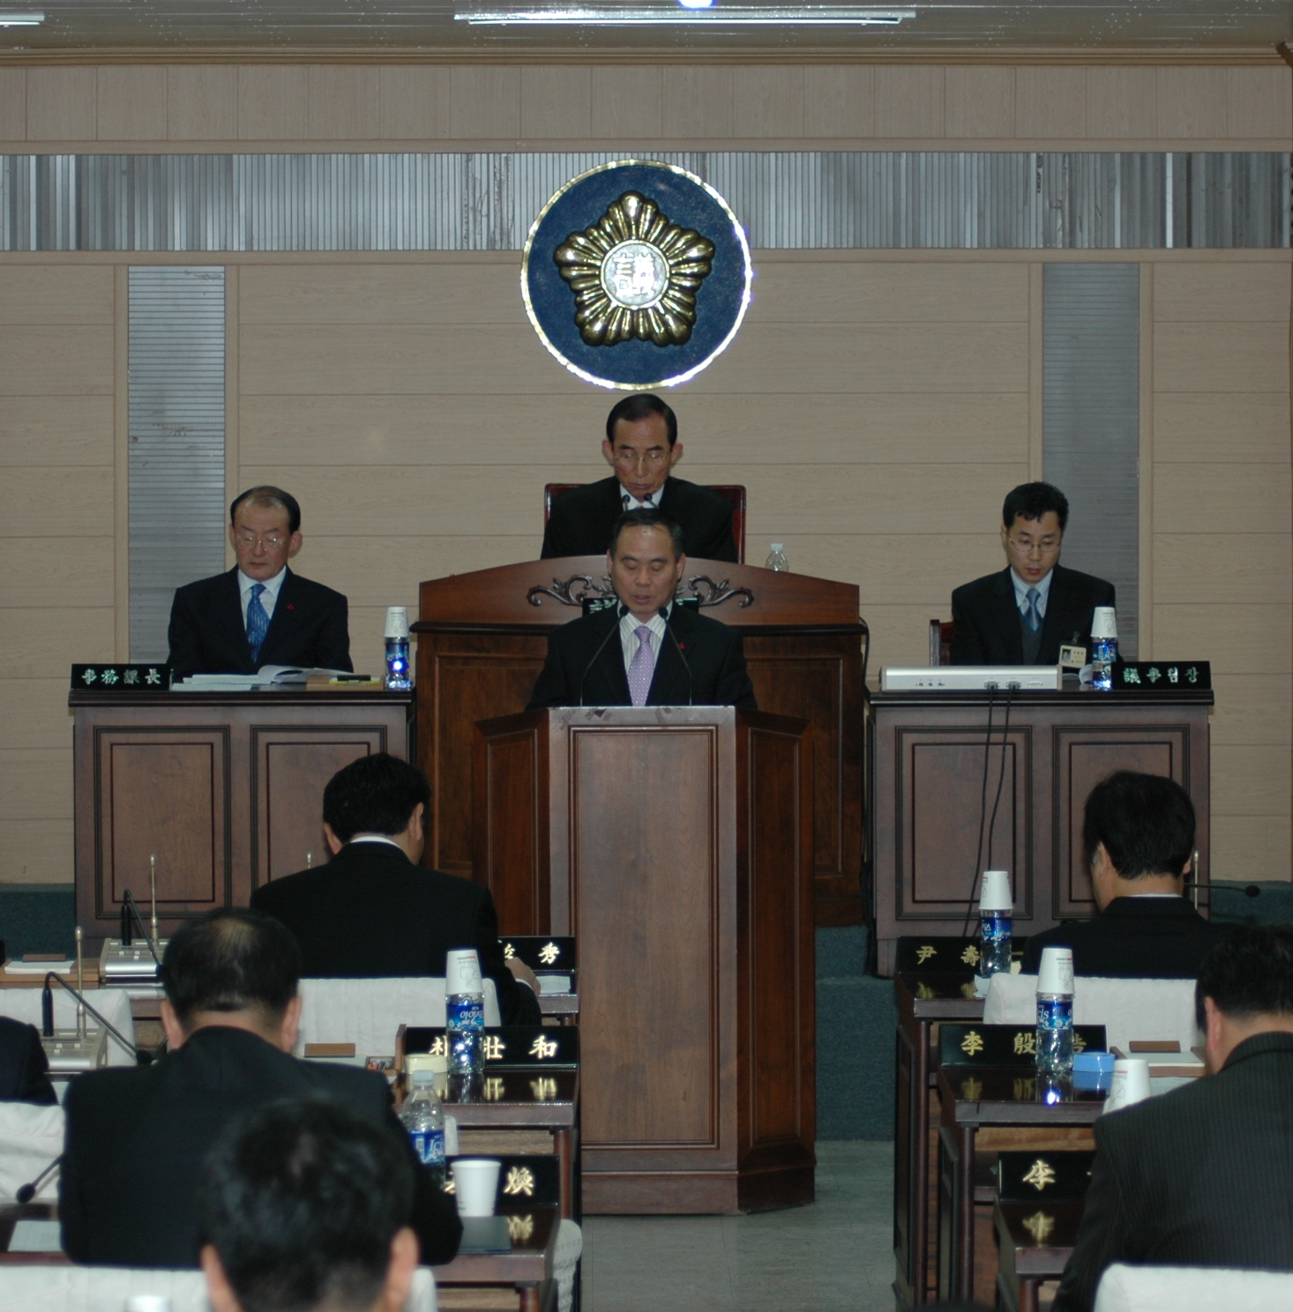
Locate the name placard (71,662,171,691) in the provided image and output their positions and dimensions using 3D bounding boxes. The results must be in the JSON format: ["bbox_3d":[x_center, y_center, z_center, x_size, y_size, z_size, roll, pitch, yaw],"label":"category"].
[{"bbox_3d":[-1.374,0.055,15.050,0.260,0.071,0.060,0,2,0],"label":"name placard"}]

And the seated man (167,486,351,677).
[{"bbox_3d":[-1.052,0.169,15.569,0.520,1.250,0.750,0,3,0],"label":"seated man"}]

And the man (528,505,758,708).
[{"bbox_3d":[-0.009,0.464,13.958,0.560,1.630,0.420,0,3,0],"label":"man"}]

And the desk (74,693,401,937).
[{"bbox_3d":[-1.057,0.455,15.242,0.890,0.735,0.550,0,3,0],"label":"desk"}]

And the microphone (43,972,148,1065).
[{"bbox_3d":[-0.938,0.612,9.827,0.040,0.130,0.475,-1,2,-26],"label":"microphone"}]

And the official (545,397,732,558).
[{"bbox_3d":[-0.019,-0.040,15.708,0.550,1.340,0.750,0,2,0],"label":"official"}]

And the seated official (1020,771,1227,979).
[{"bbox_3d":[0.944,0.815,11.300,0.540,1.190,0.750,0,2,-3],"label":"seated official"}]

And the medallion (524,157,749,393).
[{"bbox_3d":[-0.026,-1.105,16.720,0.670,0.670,0.080,0,2,0],"label":"medallion"}]

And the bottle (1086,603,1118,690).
[{"bbox_3d":[1.201,-0.019,15.075,0.067,0.220,0.067,0,3,0],"label":"bottle"}]

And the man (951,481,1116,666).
[{"bbox_3d":[1.063,0.163,15.583,0.500,1.260,0.750,0,3,0],"label":"man"}]

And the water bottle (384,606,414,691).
[{"bbox_3d":[-0.644,-0.015,14.979,0.066,0.218,0.066,0,2,0],"label":"water bottle"}]

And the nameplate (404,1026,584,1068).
[{"bbox_3d":[-0.268,0.677,10.060,0.302,0.072,0.060,0,2,0],"label":"nameplate"}]

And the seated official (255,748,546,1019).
[{"bbox_3d":[-0.483,0.790,11.235,0.530,1.200,0.780,0,2,6],"label":"seated official"}]

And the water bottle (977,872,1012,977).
[{"bbox_3d":[0.712,0.548,11.700,0.069,0.215,0.069,0,2,0],"label":"water bottle"}]

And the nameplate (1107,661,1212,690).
[{"bbox_3d":[1.345,0.051,15.069,0.262,0.071,0.055,0,3,0],"label":"nameplate"}]

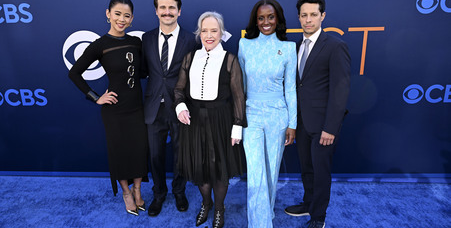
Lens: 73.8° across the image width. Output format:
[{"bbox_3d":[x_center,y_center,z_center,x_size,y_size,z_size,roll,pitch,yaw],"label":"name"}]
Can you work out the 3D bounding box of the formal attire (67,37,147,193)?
[{"bbox_3d":[-0.919,0.059,2.510,0.570,1.410,0.380,-7,15,-23],"label":"formal attire"}]

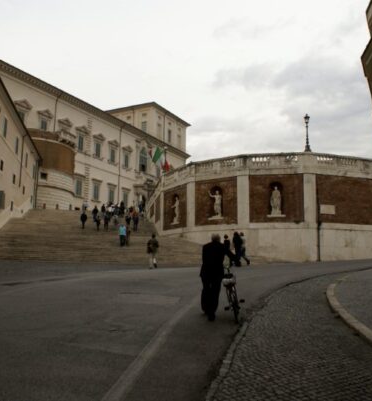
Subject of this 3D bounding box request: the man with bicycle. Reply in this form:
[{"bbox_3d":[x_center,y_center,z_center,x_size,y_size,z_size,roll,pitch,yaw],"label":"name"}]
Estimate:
[{"bbox_3d":[0.562,1.536,9.197,0.600,1.700,0.600,0,-9,2],"label":"man with bicycle"}]

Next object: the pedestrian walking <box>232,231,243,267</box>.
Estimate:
[{"bbox_3d":[2.603,2.476,22.758,0.600,1.720,0.500,-5,-10,30],"label":"pedestrian walking"}]

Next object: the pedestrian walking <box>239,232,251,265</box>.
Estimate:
[{"bbox_3d":[2.964,2.477,22.897,0.700,1.670,0.500,-4,-10,23],"label":"pedestrian walking"}]

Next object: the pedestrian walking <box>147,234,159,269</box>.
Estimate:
[{"bbox_3d":[-1.684,2.564,22.641,0.520,1.710,0.500,0,-9,3],"label":"pedestrian walking"}]

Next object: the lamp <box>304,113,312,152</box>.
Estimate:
[{"bbox_3d":[7.587,-4.190,28.002,0.420,2.480,0.420,-1,-9,9],"label":"lamp"}]

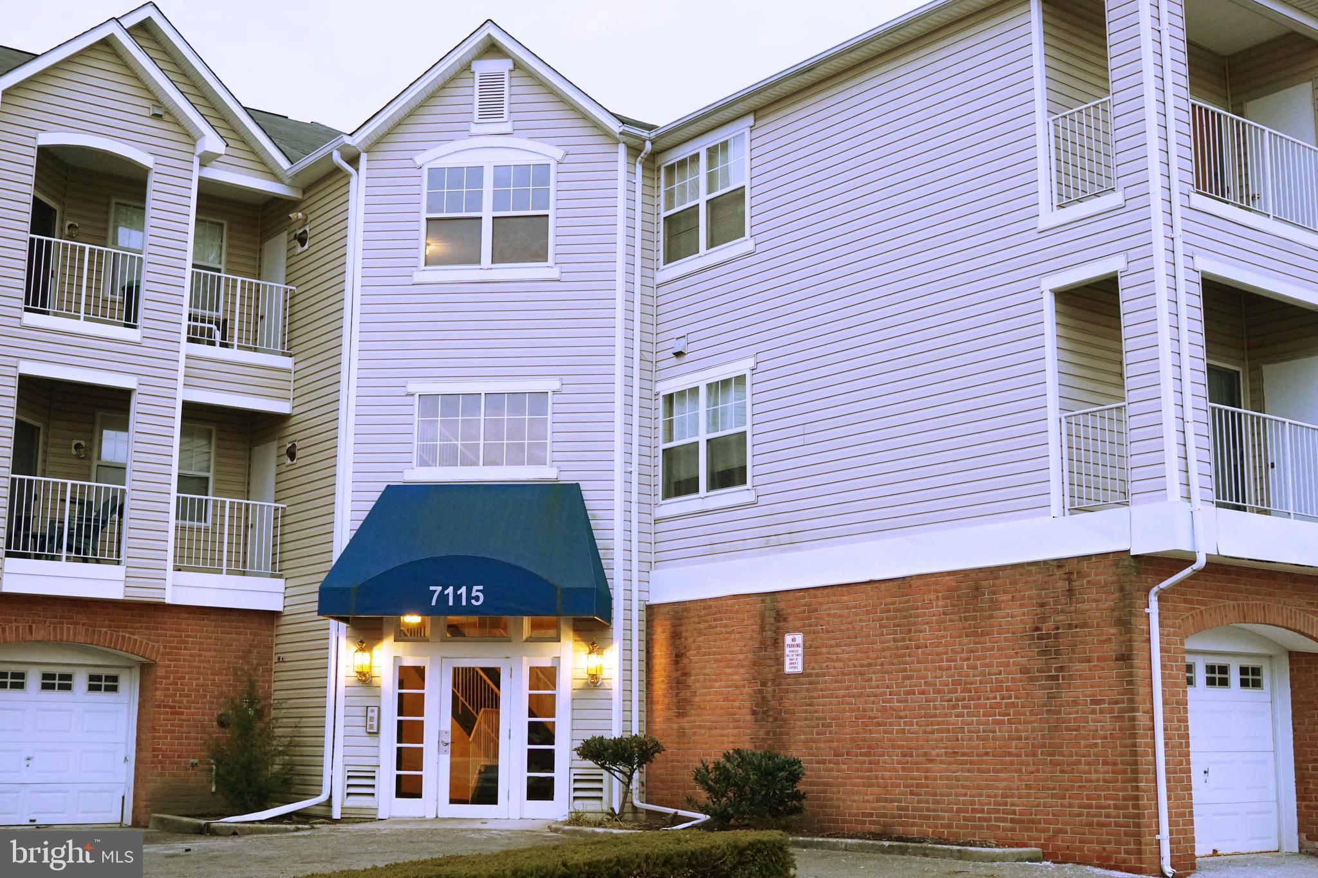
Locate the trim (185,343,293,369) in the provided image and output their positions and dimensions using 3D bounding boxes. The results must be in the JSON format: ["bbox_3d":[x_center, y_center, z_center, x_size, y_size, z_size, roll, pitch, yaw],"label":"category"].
[{"bbox_3d":[-5.931,-1.175,23.307,1.660,0.165,0.060,8,-13,-37],"label":"trim"}]

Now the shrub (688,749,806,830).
[{"bbox_3d":[1.010,4.011,18.784,1.327,0.885,1.200,0,-11,0],"label":"shrub"}]

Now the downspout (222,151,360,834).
[{"bbox_3d":[-4.834,0.389,21.688,1.440,9.070,0.130,8,-13,-37],"label":"downspout"}]

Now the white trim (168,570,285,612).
[{"bbox_3d":[-5.937,2.103,22.707,1.660,0.450,0.080,8,-13,-37],"label":"white trim"}]

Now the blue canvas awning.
[{"bbox_3d":[-2.404,1.366,20.905,3.450,1.870,1.380,-1,-11,6],"label":"blue canvas awning"}]

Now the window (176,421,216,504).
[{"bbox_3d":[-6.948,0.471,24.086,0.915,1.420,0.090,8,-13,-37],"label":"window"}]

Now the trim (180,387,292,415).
[{"bbox_3d":[-5.935,-0.532,23.187,1.660,0.165,0.060,8,-13,-37],"label":"trim"}]

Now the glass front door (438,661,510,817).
[{"bbox_3d":[-2.355,3.848,21.151,0.904,2.006,0.060,-1,-11,6],"label":"glass front door"}]

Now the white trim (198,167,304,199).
[{"bbox_3d":[-5.890,-3.711,23.799,1.640,0.140,0.080,8,-13,-37],"label":"white trim"}]

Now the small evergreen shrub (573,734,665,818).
[{"bbox_3d":[-0.492,4.152,20.180,1.123,1.038,1.050,0,-11,0],"label":"small evergreen shrub"}]

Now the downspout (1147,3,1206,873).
[{"bbox_3d":[4.842,-0.508,15.818,0.210,9.130,0.600,8,-13,-37],"label":"downspout"}]

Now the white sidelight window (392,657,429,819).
[{"bbox_3d":[-3.240,3.884,21.479,0.470,2.040,0.080,-1,-10,8],"label":"white sidelight window"}]

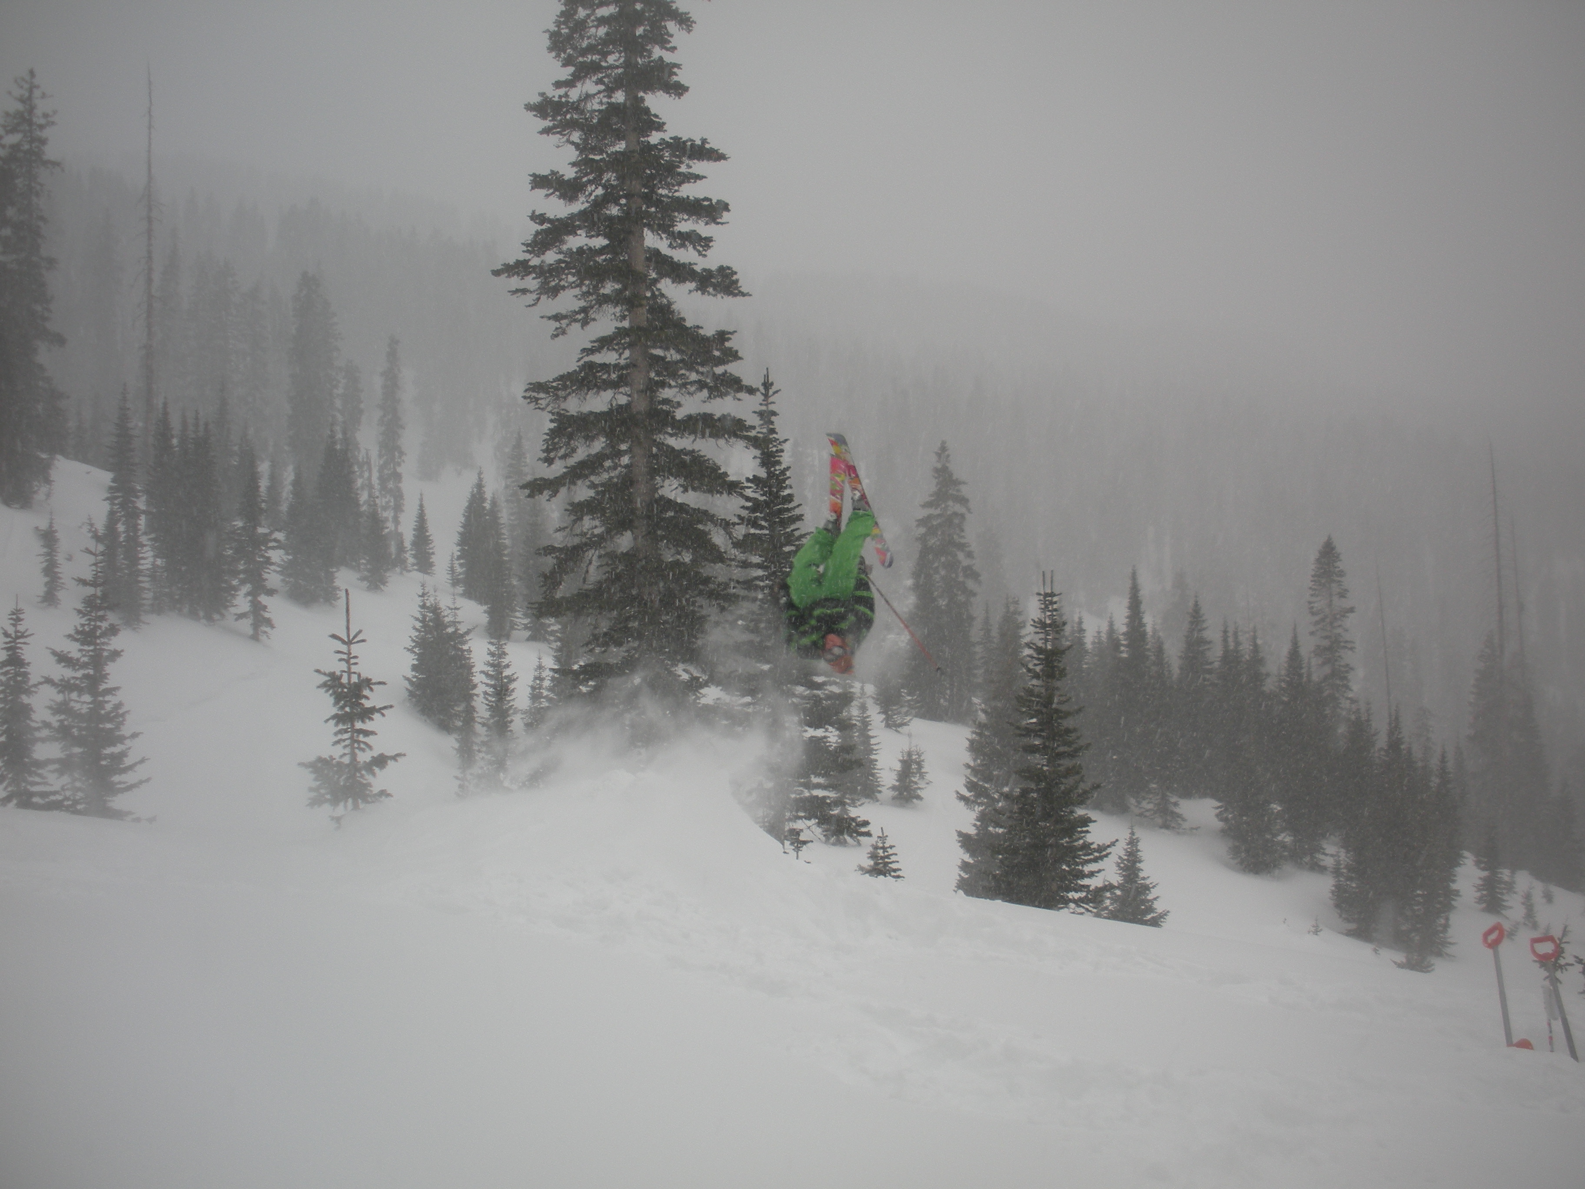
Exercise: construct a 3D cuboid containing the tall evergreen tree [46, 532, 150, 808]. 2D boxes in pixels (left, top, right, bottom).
[{"bbox_3d":[-9.579,1.079,22.000,1.430,4.110,1.400,-1,-2,0],"label":"tall evergreen tree"}]

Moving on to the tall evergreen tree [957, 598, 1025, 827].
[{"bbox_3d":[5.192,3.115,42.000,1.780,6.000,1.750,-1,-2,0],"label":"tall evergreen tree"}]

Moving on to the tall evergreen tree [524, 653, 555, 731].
[{"bbox_3d":[-5.372,2.089,34.000,0.630,1.630,0.620,-1,-2,0],"label":"tall evergreen tree"}]

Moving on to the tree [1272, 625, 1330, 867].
[{"bbox_3d":[15.243,4.543,48.000,1.740,7.270,1.710,-1,-2,0],"label":"tree"}]

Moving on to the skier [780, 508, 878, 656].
[{"bbox_3d":[0.258,-0.026,11.300,0.670,1.200,0.700,-4,-6,-9],"label":"skier"}]

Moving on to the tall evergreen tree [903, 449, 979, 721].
[{"bbox_3d":[6.027,-0.502,65.000,3.060,11.300,3.000,-1,-2,0],"label":"tall evergreen tree"}]

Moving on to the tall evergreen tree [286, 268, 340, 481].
[{"bbox_3d":[-31.398,-13.914,105.000,3.490,14.600,3.420,-1,-2,0],"label":"tall evergreen tree"}]

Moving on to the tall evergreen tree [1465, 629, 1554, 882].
[{"bbox_3d":[38.027,8.538,85.000,4.790,13.330,4.700,-1,-2,0],"label":"tall evergreen tree"}]

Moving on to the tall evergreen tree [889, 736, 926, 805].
[{"bbox_3d":[2.156,3.303,30.000,0.720,1.340,0.700,-1,-2,0],"label":"tall evergreen tree"}]

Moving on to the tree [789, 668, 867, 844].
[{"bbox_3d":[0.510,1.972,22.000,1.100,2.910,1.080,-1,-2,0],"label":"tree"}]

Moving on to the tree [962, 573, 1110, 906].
[{"bbox_3d":[2.719,1.718,18.000,1.720,3.810,1.690,-1,-2,0],"label":"tree"}]

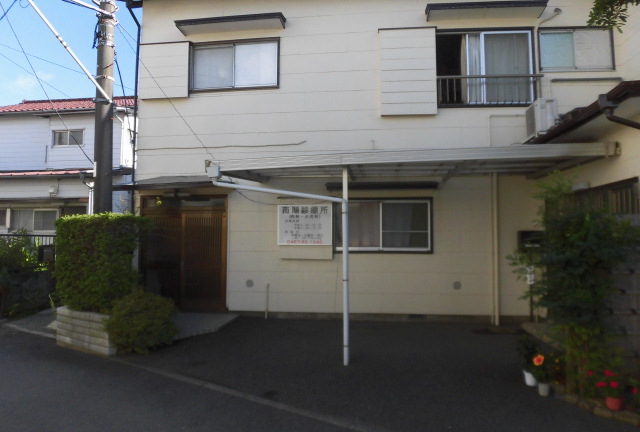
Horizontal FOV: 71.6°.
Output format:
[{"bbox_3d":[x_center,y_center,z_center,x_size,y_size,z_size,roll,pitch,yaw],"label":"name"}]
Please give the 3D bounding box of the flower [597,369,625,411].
[{"bbox_3d":[2.488,1.486,3.800,0.230,0.360,0.230,0,-3,6],"label":"flower"}]

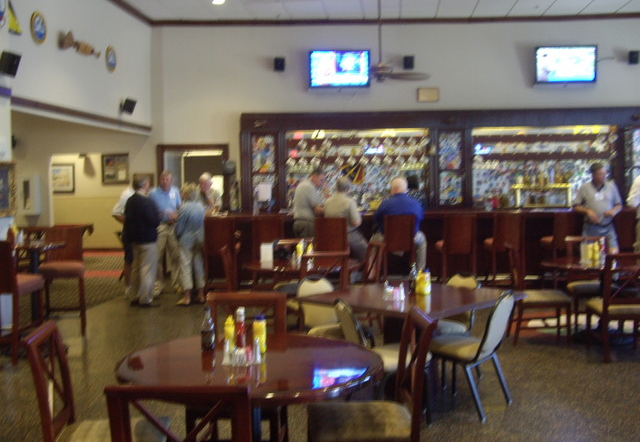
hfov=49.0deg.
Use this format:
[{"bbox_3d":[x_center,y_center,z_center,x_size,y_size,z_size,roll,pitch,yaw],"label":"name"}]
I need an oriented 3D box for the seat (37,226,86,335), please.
[{"bbox_3d":[-2.728,0.630,7.462,0.440,1.110,0.500,-1,3,-17],"label":"seat"}]

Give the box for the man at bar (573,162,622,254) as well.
[{"bbox_3d":[3.759,0.109,9.519,0.660,1.770,0.420,-2,3,-18],"label":"man at bar"}]

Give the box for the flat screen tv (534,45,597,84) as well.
[{"bbox_3d":[4.307,-2.740,12.300,1.060,0.650,0.100,-1,9,4],"label":"flat screen tv"}]

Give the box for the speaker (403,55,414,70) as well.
[{"bbox_3d":[1.547,-2.759,12.255,0.180,0.230,0.150,-1,11,-6],"label":"speaker"}]

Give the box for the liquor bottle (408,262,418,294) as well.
[{"bbox_3d":[0.706,0.431,5.309,0.062,0.220,0.062,-1,3,0],"label":"liquor bottle"}]

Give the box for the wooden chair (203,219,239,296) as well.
[{"bbox_3d":[-1.393,0.485,10.224,0.440,1.110,0.500,0,3,4],"label":"wooden chair"}]

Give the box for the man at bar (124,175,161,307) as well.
[{"bbox_3d":[-2.308,0.268,9.177,0.320,1.720,0.470,-4,4,-44],"label":"man at bar"}]

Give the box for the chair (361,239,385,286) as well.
[{"bbox_3d":[0.370,0.733,7.101,0.540,0.950,0.460,-2,3,-23],"label":"chair"}]

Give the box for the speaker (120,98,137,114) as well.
[{"bbox_3d":[-3.127,-1.877,11.550,0.145,0.220,0.170,33,20,29],"label":"speaker"}]

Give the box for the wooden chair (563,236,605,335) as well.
[{"bbox_3d":[2.754,0.652,7.261,0.450,0.930,0.520,0,3,9],"label":"wooden chair"}]

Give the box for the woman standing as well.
[{"bbox_3d":[-1.718,0.290,9.323,0.440,1.580,0.480,-1,3,5],"label":"woman standing"}]

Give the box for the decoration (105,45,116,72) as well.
[{"bbox_3d":[-3.041,-2.358,10.197,0.040,0.390,0.390,-1,3,5],"label":"decoration"}]

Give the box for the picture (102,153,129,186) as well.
[{"bbox_3d":[-5.056,-1.272,17.456,0.690,0.770,0.040,-1,3,3],"label":"picture"}]

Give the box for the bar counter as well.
[{"bbox_3d":[1.540,0.436,10.354,6.400,1.100,0.720,-1,3,3],"label":"bar counter"}]

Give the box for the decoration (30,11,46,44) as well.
[{"bbox_3d":[-3.523,-2.417,8.820,0.050,0.410,0.380,0,3,6],"label":"decoration"}]

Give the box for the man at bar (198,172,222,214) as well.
[{"bbox_3d":[-1.743,0.118,11.322,0.490,1.770,0.360,2,4,40],"label":"man at bar"}]

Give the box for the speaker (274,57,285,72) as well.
[{"bbox_3d":[-0.717,-2.780,12.496,0.180,0.230,0.150,-1,11,-6],"label":"speaker"}]

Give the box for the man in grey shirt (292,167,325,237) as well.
[{"bbox_3d":[-0.162,0.158,10.124,0.380,1.780,0.480,-3,4,-38],"label":"man in grey shirt"}]

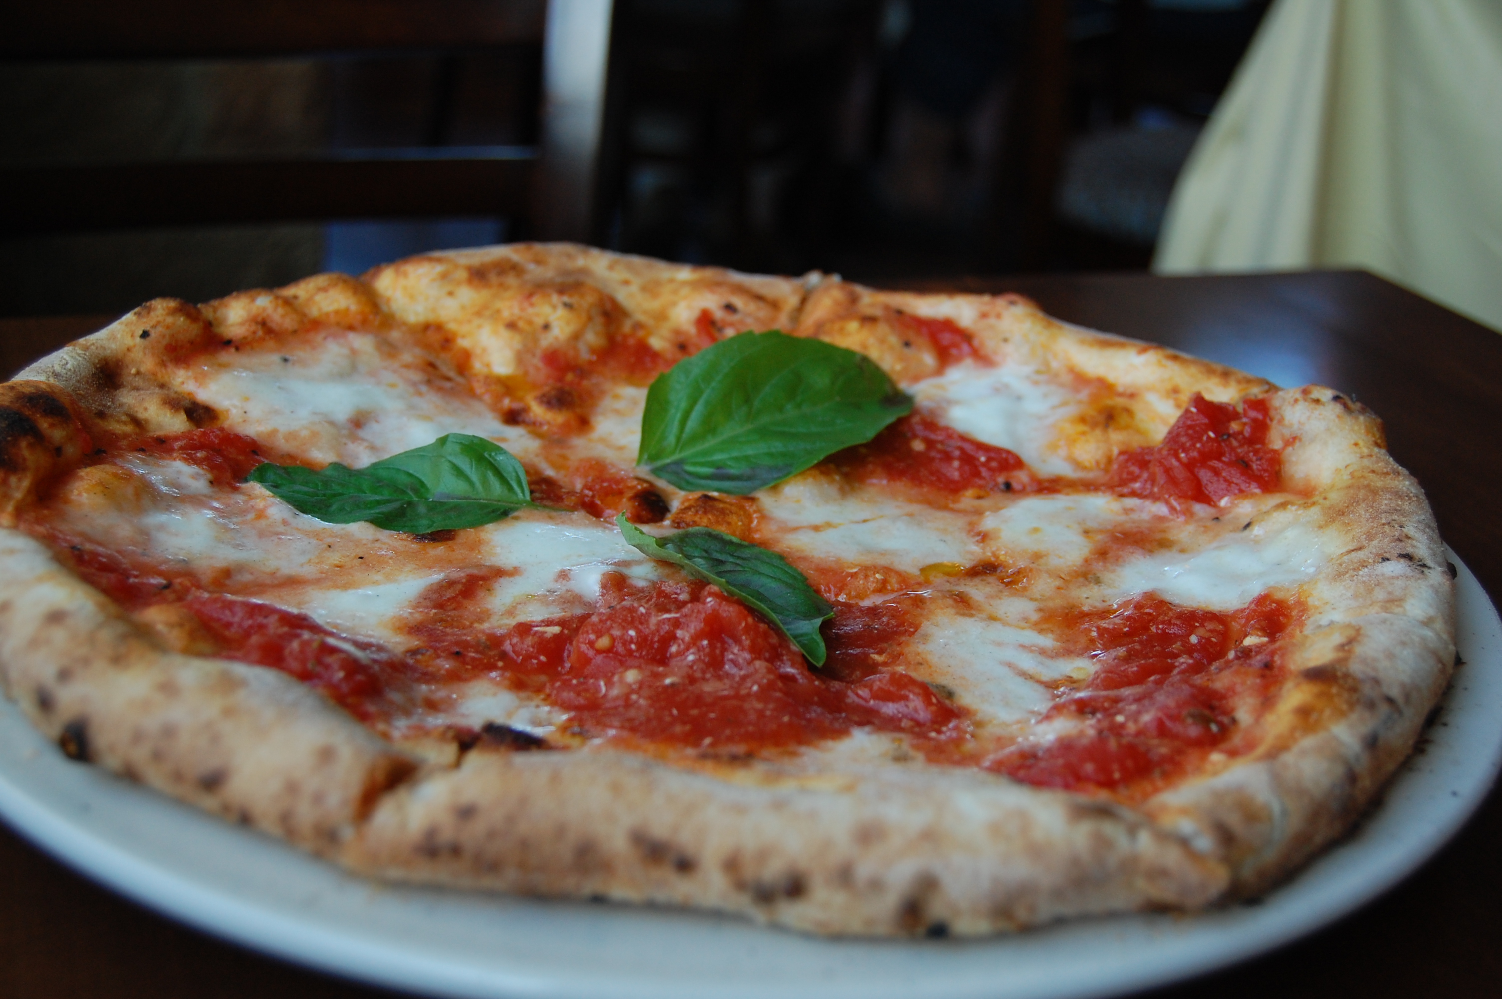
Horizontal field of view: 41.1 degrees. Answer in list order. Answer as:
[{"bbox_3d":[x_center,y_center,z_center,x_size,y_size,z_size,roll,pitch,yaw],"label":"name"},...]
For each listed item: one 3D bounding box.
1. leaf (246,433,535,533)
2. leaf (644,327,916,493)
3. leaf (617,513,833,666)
[{"bbox_3d":[-0.077,-0.004,0.430,0.060,0.011,0.032,6,38,1],"label":"leaf"},{"bbox_3d":[0.006,-0.020,0.458,0.065,0.013,0.042,-15,52,-20],"label":"leaf"},{"bbox_3d":[-0.004,0.016,0.387,0.022,0.012,0.053,-27,38,-33],"label":"leaf"}]

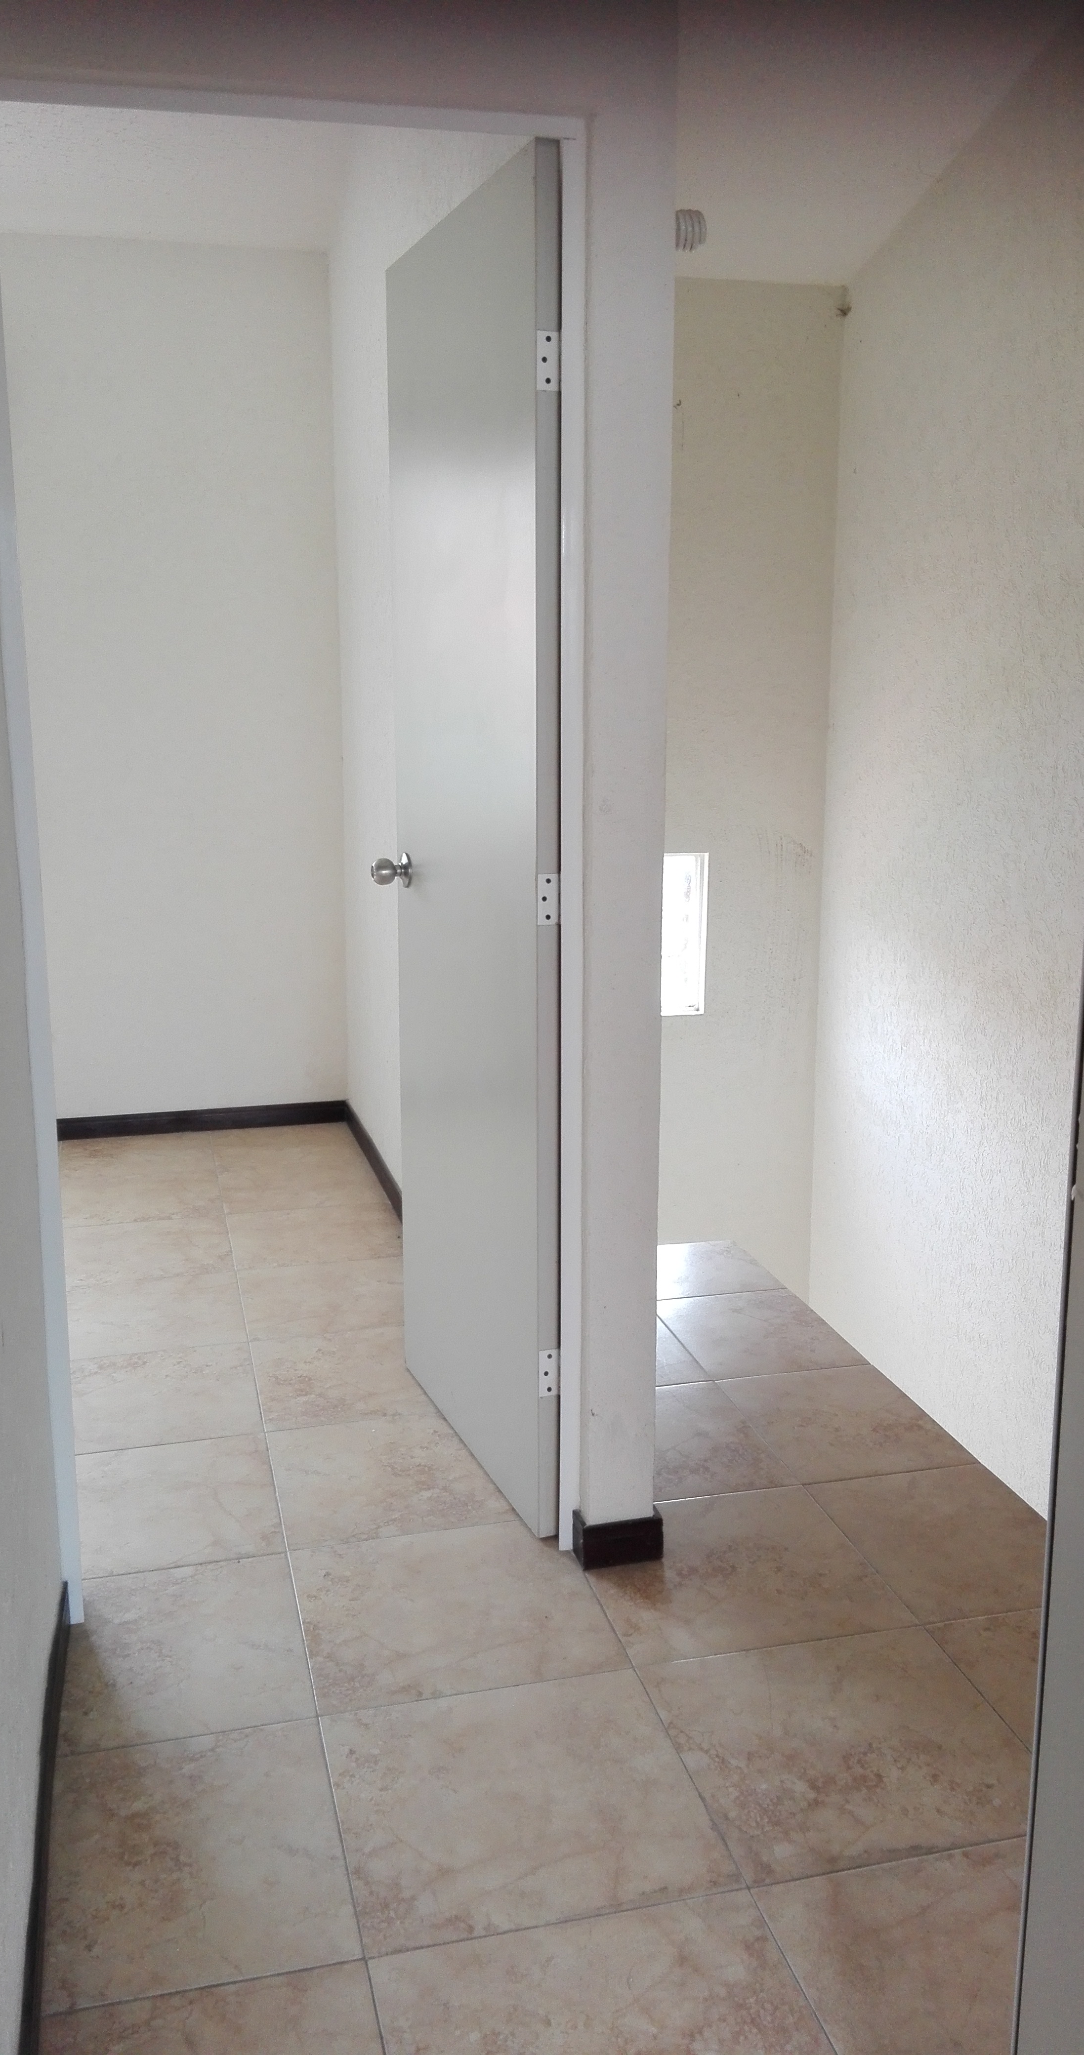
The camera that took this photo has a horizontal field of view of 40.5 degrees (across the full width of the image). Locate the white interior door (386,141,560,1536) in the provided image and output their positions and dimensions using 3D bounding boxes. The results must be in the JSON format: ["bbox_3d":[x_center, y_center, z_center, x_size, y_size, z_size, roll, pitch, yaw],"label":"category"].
[{"bbox_3d":[-0.125,-0.263,2.555,0.037,2.117,0.728,-4,11,-22],"label":"white interior door"}]

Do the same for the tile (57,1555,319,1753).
[{"bbox_3d":[-0.541,0.927,2.195,0.363,0.010,0.425,-2,13,-15],"label":"tile"}]

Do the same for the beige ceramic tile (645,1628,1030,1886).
[{"bbox_3d":[0.399,0.938,1.926,0.442,0.010,0.431,-3,11,-14],"label":"beige ceramic tile"}]

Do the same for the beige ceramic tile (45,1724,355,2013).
[{"bbox_3d":[-0.403,0.972,1.735,0.329,0.010,0.430,-3,11,-14],"label":"beige ceramic tile"}]

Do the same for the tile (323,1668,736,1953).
[{"bbox_3d":[-0.030,0.956,1.823,0.440,0.010,0.430,-3,11,-14],"label":"tile"}]

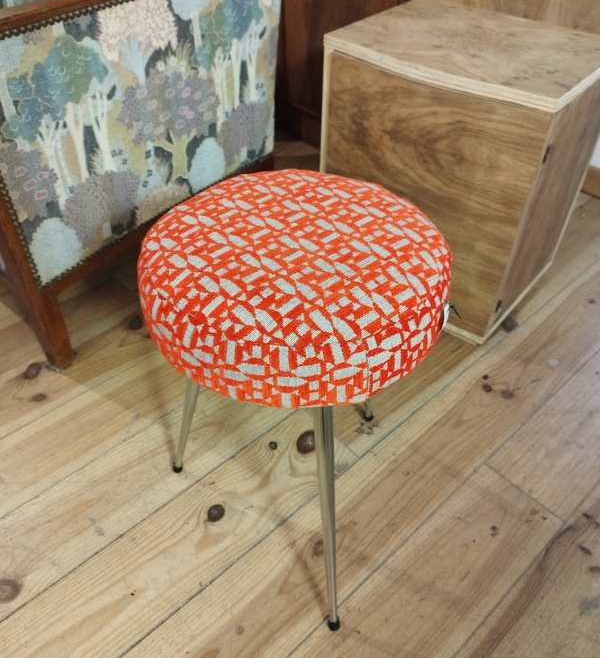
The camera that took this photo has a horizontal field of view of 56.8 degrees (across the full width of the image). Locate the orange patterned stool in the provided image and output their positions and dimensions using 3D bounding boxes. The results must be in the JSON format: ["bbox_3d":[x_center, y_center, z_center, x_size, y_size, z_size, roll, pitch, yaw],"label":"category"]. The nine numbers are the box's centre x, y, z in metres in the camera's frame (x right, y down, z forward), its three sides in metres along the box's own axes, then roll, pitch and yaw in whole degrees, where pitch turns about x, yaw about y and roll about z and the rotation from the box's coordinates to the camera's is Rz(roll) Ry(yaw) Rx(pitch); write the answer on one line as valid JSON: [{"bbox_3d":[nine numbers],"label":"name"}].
[{"bbox_3d":[0.023,0.097,0.691,0.346,0.469,0.350,1,44,-1],"label":"orange patterned stool"}]

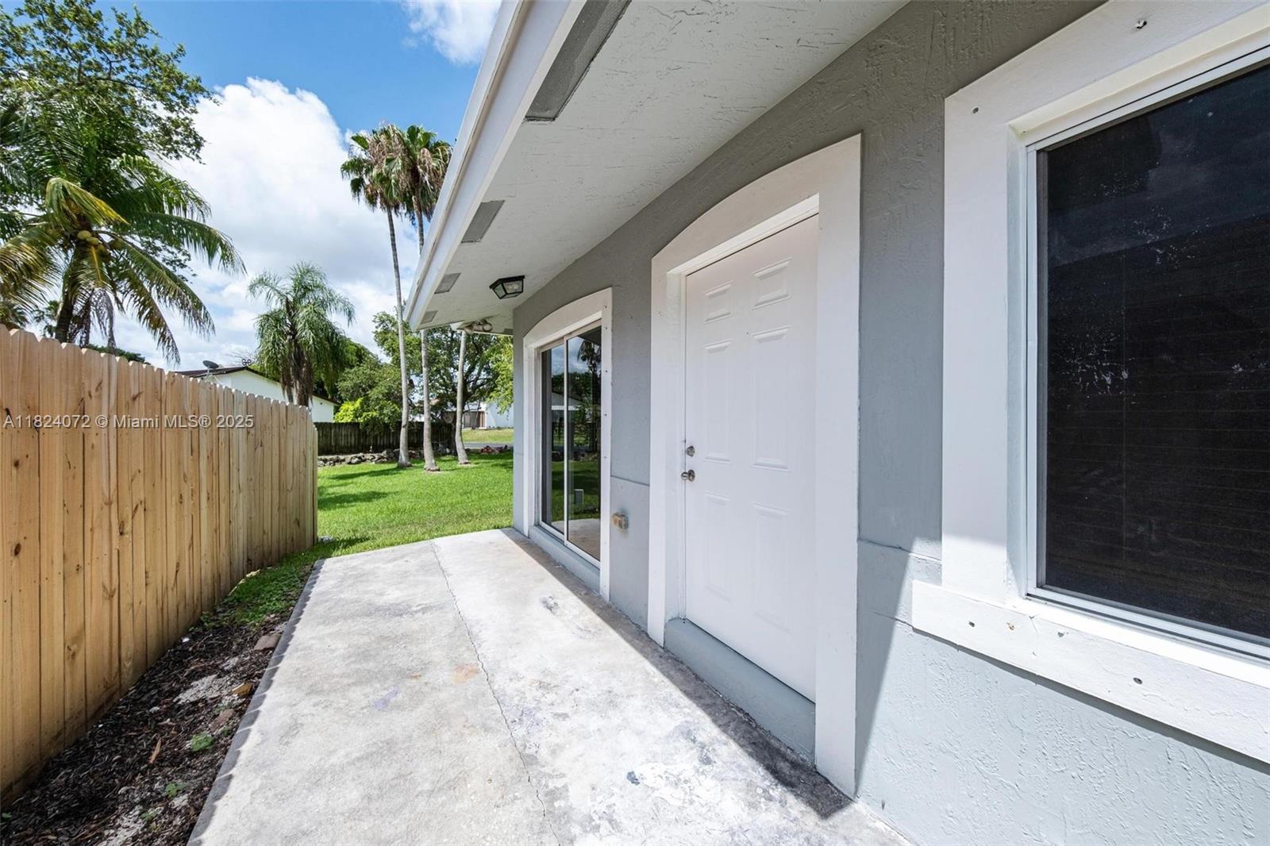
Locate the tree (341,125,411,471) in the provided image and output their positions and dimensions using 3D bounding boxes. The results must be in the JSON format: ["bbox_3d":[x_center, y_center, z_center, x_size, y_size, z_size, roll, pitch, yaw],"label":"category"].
[{"bbox_3d":[-9.250,-4.400,15.250,2.400,12.000,2.400,0,0,-32],"label":"tree"}]

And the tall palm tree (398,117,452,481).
[{"bbox_3d":[-7.020,-4.000,14.000,2.200,11.200,2.200,0,0,-32],"label":"tall palm tree"}]

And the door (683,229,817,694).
[{"bbox_3d":[0.563,0.155,2.113,0.070,2.030,0.910,0,0,-32],"label":"door"}]

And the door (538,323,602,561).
[{"bbox_3d":[-0.633,0.161,3.960,0.100,2.000,1.720,0,0,-32],"label":"door"}]

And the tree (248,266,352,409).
[{"bbox_3d":[-13.250,-2.400,17.000,3.400,7.900,3.400,0,0,-32],"label":"tree"}]

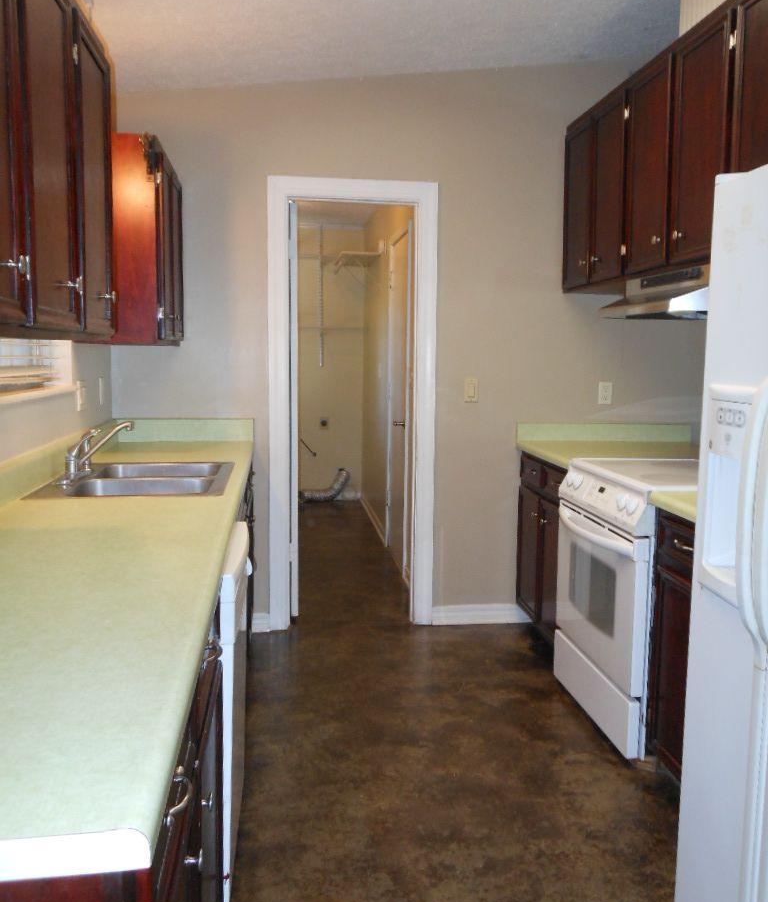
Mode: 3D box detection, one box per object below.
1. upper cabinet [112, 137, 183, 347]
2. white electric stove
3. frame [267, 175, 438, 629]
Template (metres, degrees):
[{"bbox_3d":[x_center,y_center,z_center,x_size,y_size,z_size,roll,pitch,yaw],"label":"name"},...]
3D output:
[{"bbox_3d":[-1.021,-0.791,3.453,0.329,0.710,0.836,0,6,-7],"label":"upper cabinet"},{"bbox_3d":[1.058,0.521,3.175,0.650,0.915,0.780,0,6,-7],"label":"white electric stove"},{"bbox_3d":[-0.147,-0.196,4.086,0.790,2.122,0.110,0,6,-7],"label":"frame"}]

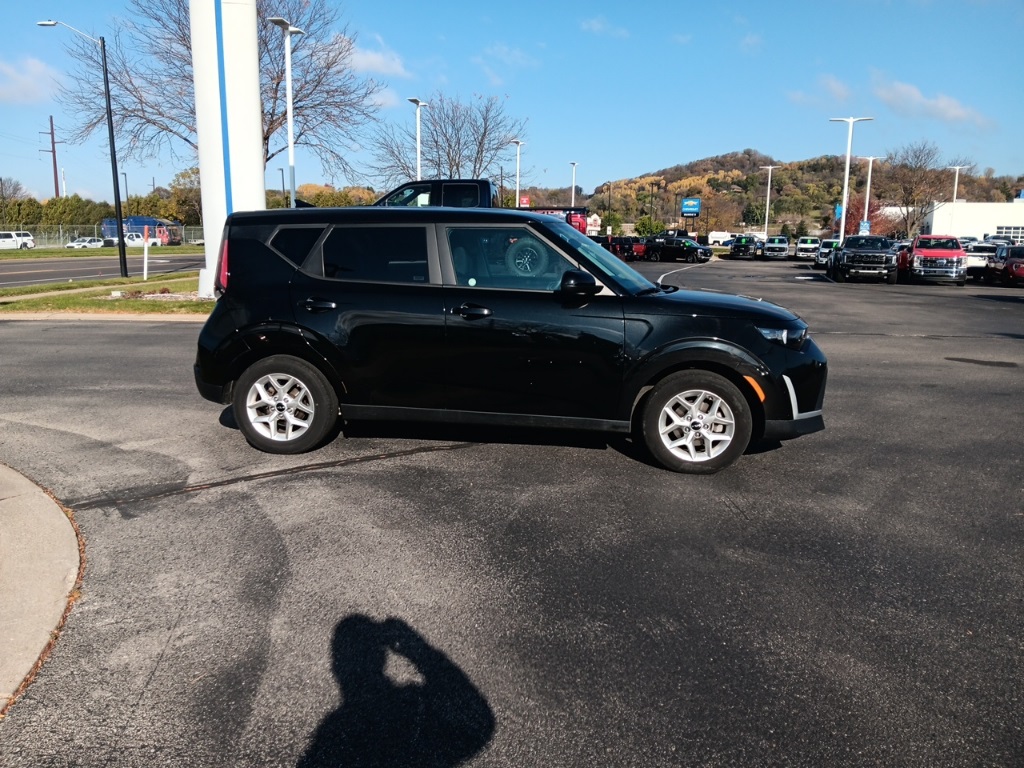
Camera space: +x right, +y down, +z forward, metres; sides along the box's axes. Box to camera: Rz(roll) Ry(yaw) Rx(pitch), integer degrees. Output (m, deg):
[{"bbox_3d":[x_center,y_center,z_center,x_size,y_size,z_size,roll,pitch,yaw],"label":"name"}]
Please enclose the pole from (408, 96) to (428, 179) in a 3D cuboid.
[{"bbox_3d":[-4.794,-10.313,39.947,0.400,8.300,2.050,5,11,21],"label":"pole"}]

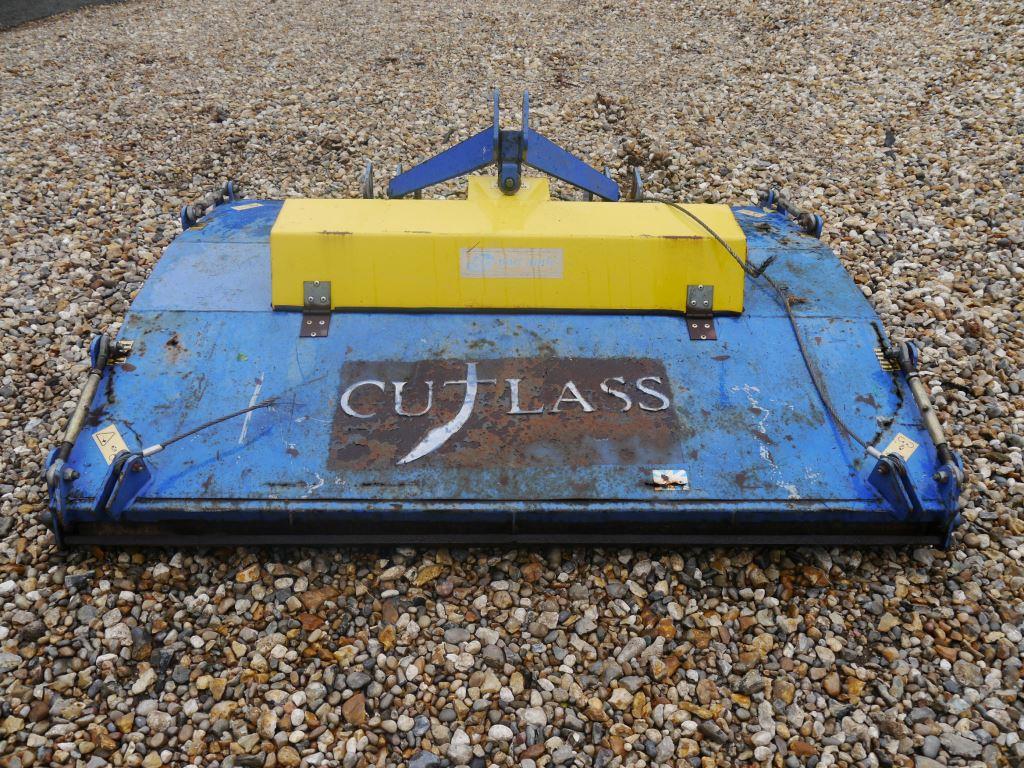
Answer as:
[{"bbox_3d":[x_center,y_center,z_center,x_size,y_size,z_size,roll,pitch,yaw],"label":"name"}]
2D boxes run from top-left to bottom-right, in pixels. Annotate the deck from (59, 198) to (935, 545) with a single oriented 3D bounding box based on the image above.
[{"bbox_3d":[-0.016,-0.204,2.335,1.960,0.260,1.570,0,37,-2],"label":"deck"}]

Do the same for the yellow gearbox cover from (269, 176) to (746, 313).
[{"bbox_3d":[-0.009,-0.378,2.215,1.220,0.230,0.350,0,37,-2],"label":"yellow gearbox cover"}]

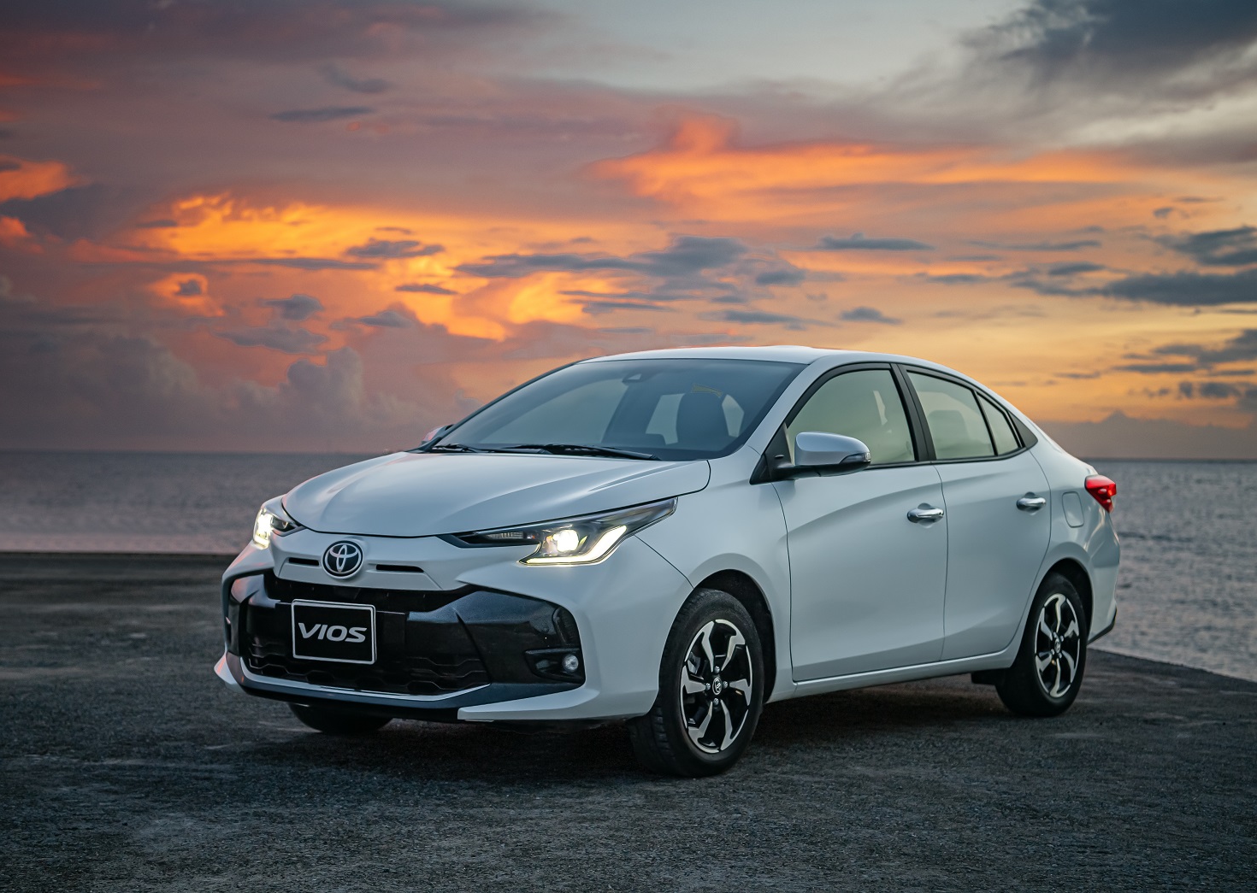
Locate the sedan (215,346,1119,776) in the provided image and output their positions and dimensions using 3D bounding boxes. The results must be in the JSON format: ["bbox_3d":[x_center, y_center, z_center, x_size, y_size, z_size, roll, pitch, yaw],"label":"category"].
[{"bbox_3d":[0.397,0.333,8.404,1.750,1.475,4.425,1,-1,36],"label":"sedan"}]

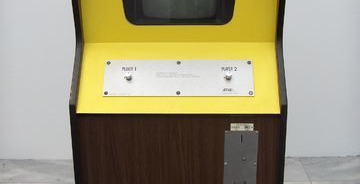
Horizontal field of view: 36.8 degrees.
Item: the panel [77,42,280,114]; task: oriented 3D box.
[{"bbox_3d":[-0.003,-0.045,1.640,0.600,0.243,0.025,0,-26,2],"label":"panel"}]

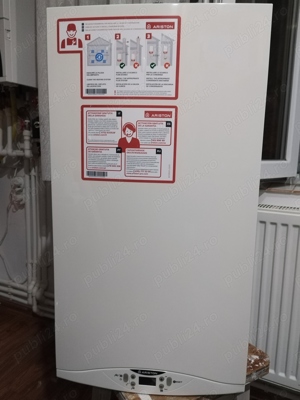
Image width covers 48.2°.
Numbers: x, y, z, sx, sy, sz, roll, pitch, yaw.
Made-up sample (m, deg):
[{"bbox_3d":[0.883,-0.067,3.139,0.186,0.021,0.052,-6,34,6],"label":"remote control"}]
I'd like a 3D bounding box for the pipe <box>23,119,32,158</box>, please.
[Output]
[{"bbox_3d":[-0.669,-0.328,1.830,0.045,0.196,0.045,6,10,29],"label":"pipe"}]

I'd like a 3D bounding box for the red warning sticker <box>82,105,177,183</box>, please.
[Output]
[{"bbox_3d":[-0.041,-0.105,0.627,0.182,0.141,0.004,2,9,6],"label":"red warning sticker"}]

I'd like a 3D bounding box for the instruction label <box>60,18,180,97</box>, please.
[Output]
[{"bbox_3d":[-0.060,-0.255,0.606,0.226,0.142,0.005,2,9,7],"label":"instruction label"}]

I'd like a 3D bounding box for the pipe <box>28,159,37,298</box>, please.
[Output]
[{"bbox_3d":[-0.648,0.172,1.862,0.025,0.794,0.025,6,10,29],"label":"pipe"}]

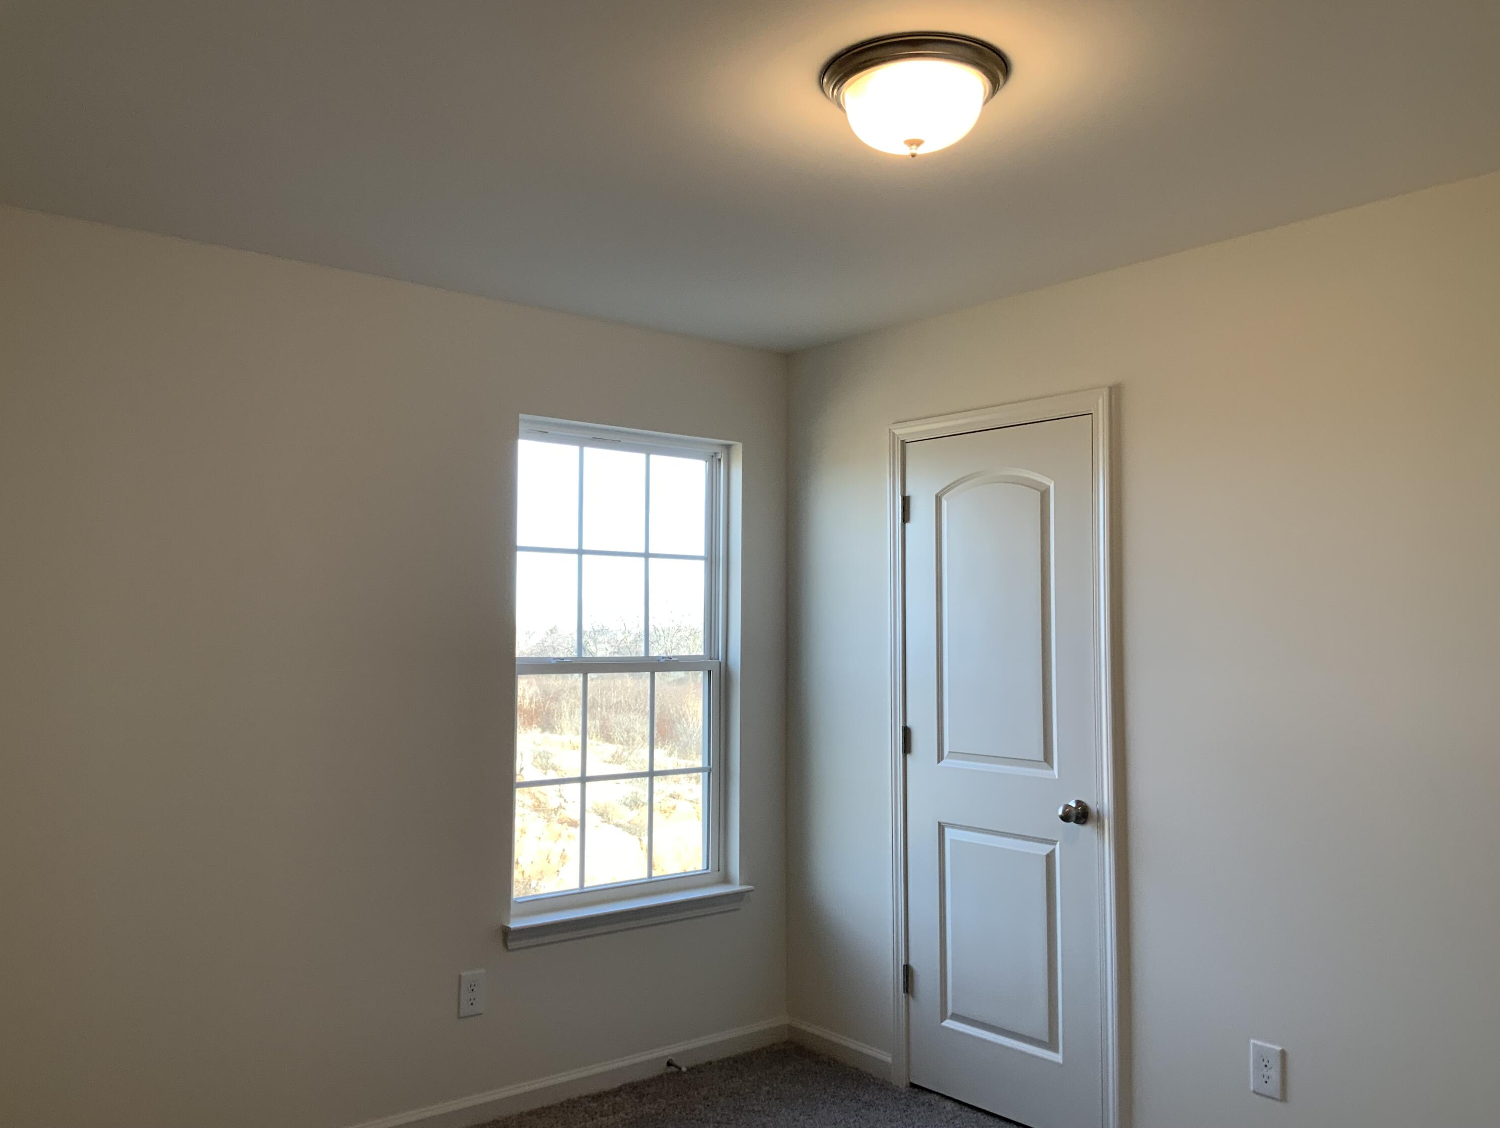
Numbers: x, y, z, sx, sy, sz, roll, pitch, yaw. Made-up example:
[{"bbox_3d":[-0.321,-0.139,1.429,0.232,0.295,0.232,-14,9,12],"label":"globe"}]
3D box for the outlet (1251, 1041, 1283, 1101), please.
[{"bbox_3d":[1.266,1.245,3.091,0.010,0.126,0.080,3,-5,-40],"label":"outlet"}]

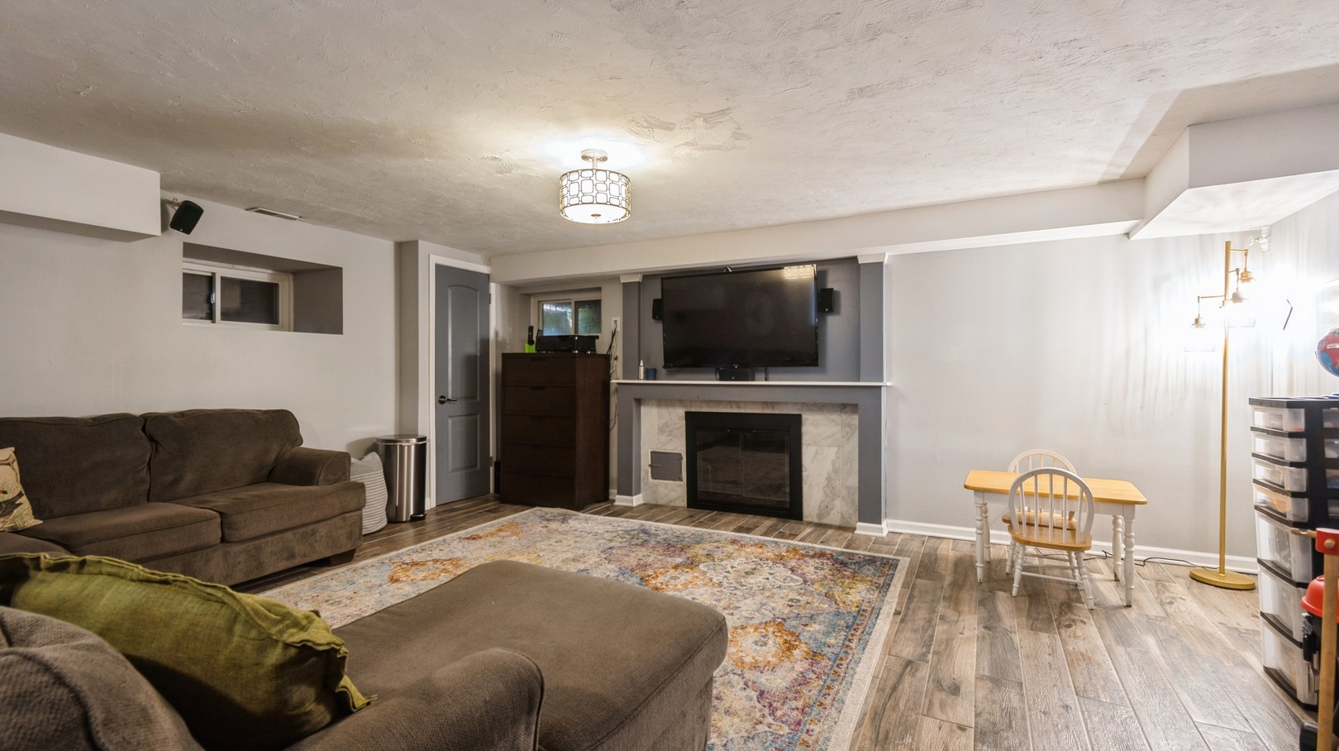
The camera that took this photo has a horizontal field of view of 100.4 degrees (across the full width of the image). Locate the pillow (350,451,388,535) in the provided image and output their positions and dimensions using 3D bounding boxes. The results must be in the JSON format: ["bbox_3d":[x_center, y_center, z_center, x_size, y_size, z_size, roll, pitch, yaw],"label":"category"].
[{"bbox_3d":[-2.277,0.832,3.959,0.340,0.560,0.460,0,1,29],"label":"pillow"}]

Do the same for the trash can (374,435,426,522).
[{"bbox_3d":[-2.074,0.793,4.351,0.350,0.630,0.370,0,1,29],"label":"trash can"}]

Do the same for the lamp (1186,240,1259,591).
[{"bbox_3d":[2.983,0.198,3.018,0.360,1.840,0.340,0,1,29],"label":"lamp"}]

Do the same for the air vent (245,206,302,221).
[{"bbox_3d":[-2.622,-1.071,3.737,0.145,0.020,0.310,0,1,29],"label":"air vent"}]

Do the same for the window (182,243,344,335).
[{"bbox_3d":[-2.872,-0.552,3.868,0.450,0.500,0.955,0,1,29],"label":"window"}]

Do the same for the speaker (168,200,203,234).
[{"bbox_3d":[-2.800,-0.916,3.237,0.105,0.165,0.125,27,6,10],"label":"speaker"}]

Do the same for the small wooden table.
[{"bbox_3d":[2.066,0.854,3.026,0.790,0.530,0.570,0,1,32],"label":"small wooden table"}]

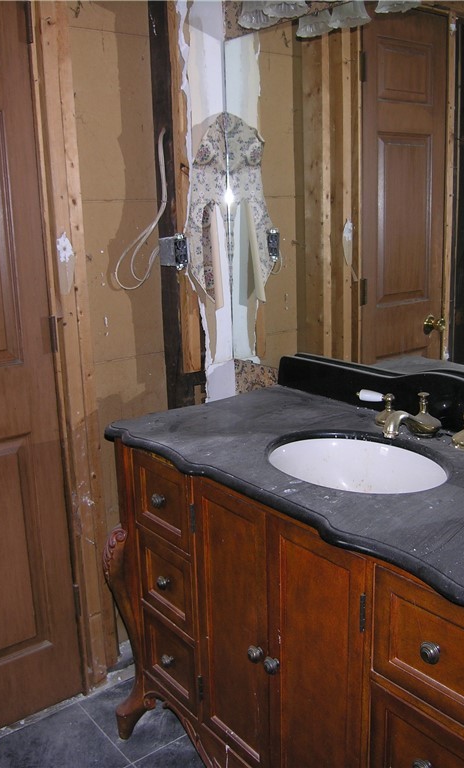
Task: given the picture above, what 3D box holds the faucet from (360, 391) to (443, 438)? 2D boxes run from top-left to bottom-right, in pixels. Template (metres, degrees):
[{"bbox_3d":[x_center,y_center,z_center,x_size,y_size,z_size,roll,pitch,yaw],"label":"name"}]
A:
[{"bbox_3d":[0.331,0.057,1.596,0.170,0.090,0.250,-11,15,-35],"label":"faucet"}]

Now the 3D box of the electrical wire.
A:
[{"bbox_3d":[-0.264,-0.498,2.053,0.150,0.456,0.095,-11,15,-35],"label":"electrical wire"}]

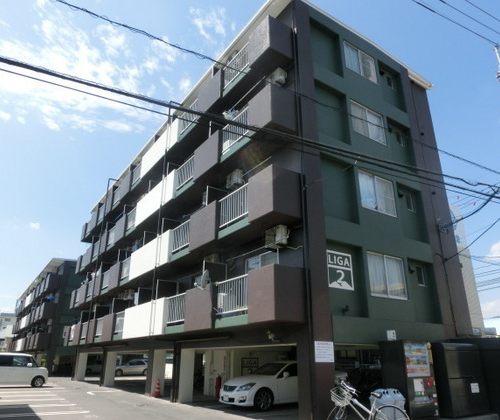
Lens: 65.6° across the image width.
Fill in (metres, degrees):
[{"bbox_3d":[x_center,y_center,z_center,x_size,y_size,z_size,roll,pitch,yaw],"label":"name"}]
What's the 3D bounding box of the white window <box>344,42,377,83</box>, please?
[{"bbox_3d":[4.244,-5.612,14.840,1.744,1.297,0.100,14,-25,-32],"label":"white window"}]

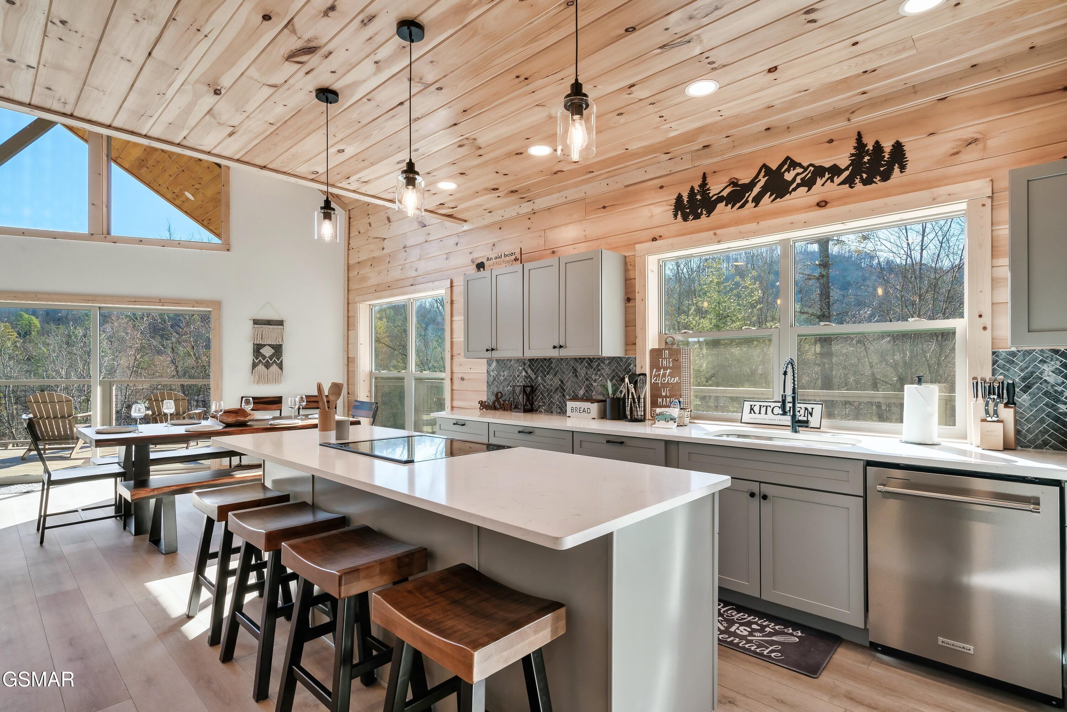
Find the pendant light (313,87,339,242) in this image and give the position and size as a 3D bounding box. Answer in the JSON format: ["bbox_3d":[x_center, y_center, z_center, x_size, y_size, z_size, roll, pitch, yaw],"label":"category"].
[{"bbox_3d":[-1.095,-0.989,2.665,0.121,0.790,0.121,-1,-2,42],"label":"pendant light"}]

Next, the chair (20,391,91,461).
[{"bbox_3d":[-7.329,1.042,7.799,0.730,0.970,0.830,1,-2,-25],"label":"chair"}]

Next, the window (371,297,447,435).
[{"bbox_3d":[-1.476,0.221,6.103,1.800,1.800,0.100,-1,-2,42],"label":"window"}]

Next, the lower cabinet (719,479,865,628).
[{"bbox_3d":[1.385,0.955,2.833,0.905,0.620,0.620,-1,-2,42],"label":"lower cabinet"}]

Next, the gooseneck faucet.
[{"bbox_3d":[1.498,0.230,2.910,0.120,0.436,0.270,-1,-2,42],"label":"gooseneck faucet"}]

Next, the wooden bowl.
[{"bbox_3d":[-2.895,0.584,4.889,0.320,0.140,0.360,-1,-2,42],"label":"wooden bowl"}]

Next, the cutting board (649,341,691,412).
[{"bbox_3d":[0.986,0.172,3.628,0.325,0.610,0.030,-1,-2,42],"label":"cutting board"}]

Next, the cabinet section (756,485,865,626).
[{"bbox_3d":[1.533,0.950,2.671,0.447,0.595,0.600,-1,-1,41],"label":"cabinet section"}]

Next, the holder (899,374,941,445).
[{"bbox_3d":[1.948,0.264,2.537,0.170,0.348,0.170,-1,-2,42],"label":"holder"}]

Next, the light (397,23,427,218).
[{"bbox_3d":[-0.528,-0.997,2.162,0.121,0.805,0.121,0,-2,0],"label":"light"}]

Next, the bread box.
[{"bbox_3d":[0.425,0.421,4.007,0.275,0.145,0.160,-1,-2,42],"label":"bread box"}]

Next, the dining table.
[{"bbox_3d":[-2.890,1.032,4.777,1.050,0.760,2.070,-1,-2,42],"label":"dining table"}]

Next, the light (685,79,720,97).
[{"bbox_3d":[0.880,-1.378,2.626,0.180,0.030,0.180,0,-2,0],"label":"light"}]

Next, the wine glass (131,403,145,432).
[{"bbox_3d":[-3.263,0.515,4.160,0.090,0.230,0.090,-1,-2,42],"label":"wine glass"}]

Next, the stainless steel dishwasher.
[{"bbox_3d":[1.919,0.915,2.281,0.605,0.820,0.610,-1,-2,42],"label":"stainless steel dishwasher"}]

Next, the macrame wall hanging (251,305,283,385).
[{"bbox_3d":[-3.401,-0.145,6.448,0.365,1.020,0.035,1,-2,-24],"label":"macrame wall hanging"}]

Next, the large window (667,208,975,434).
[{"bbox_3d":[1.602,-0.159,3.211,1.780,1.190,0.120,-1,-2,42],"label":"large window"}]

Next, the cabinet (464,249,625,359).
[{"bbox_3d":[0.031,-0.376,4.301,1.530,0.780,0.330,-1,-2,42],"label":"cabinet"}]

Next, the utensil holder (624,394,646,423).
[{"bbox_3d":[0.759,0.396,3.729,0.140,0.180,0.140,-1,-2,42],"label":"utensil holder"}]

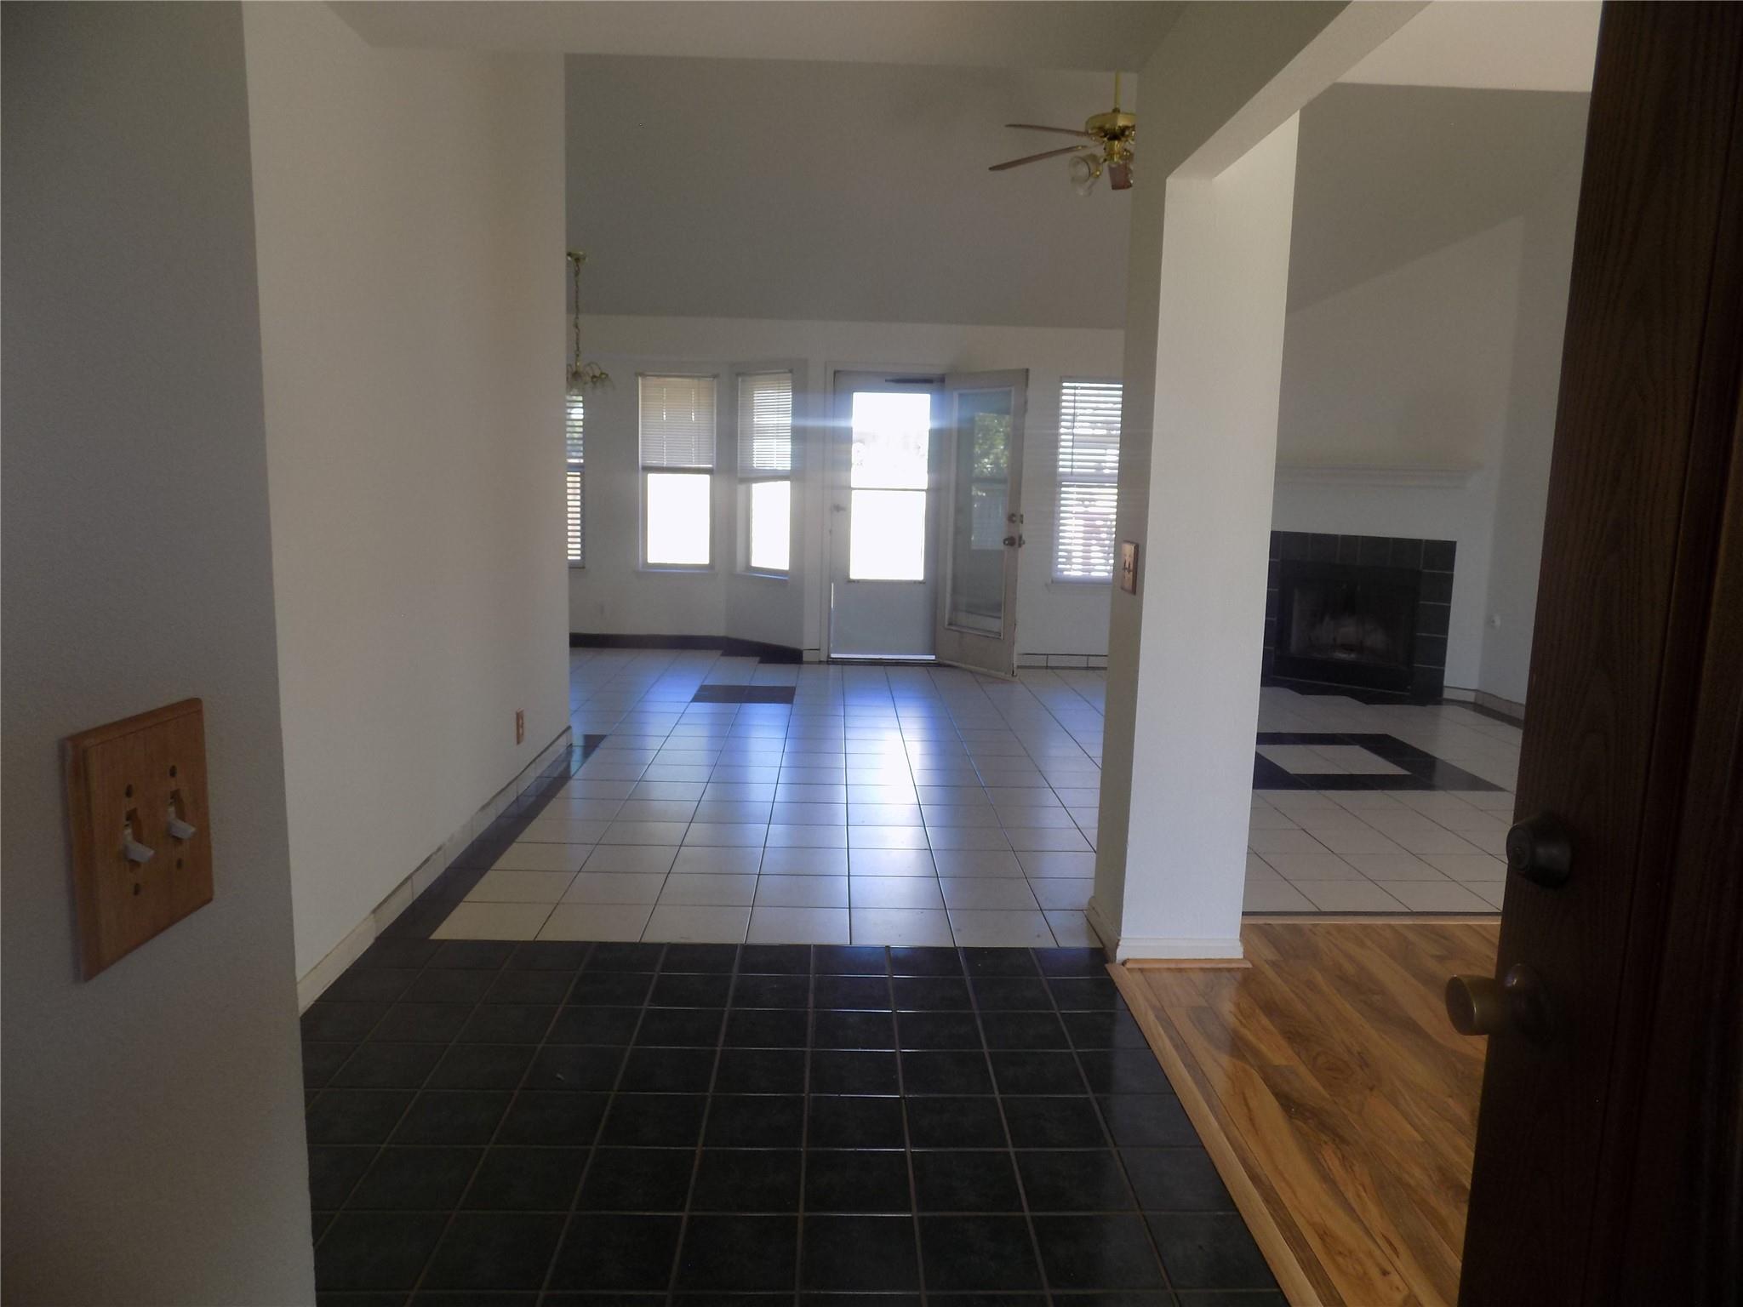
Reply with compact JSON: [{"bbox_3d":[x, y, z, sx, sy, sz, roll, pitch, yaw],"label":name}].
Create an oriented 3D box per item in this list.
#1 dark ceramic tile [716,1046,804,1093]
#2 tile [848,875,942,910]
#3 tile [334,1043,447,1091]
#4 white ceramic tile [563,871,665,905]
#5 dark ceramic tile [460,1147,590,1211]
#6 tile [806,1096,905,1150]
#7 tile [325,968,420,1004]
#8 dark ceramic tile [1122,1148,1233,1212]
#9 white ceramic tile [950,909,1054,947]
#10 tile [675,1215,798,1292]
[{"bbox_3d":[-0.247,0.952,2.625,0.200,0.010,0.200,1,8,-2],"label":"dark ceramic tile"},{"bbox_3d":[0.080,0.788,3.800,0.299,0.010,0.299,1,8,-2],"label":"tile"},{"bbox_3d":[-1.072,0.925,2.582,0.197,0.010,0.197,1,8,-2],"label":"tile"},{"bbox_3d":[-0.825,0.763,3.746,0.298,0.010,0.298,1,8,-2],"label":"white ceramic tile"},{"bbox_3d":[-0.646,0.994,2.183,0.197,0.010,0.197,1,8,-2],"label":"dark ceramic tile"},{"bbox_3d":[-0.033,0.977,2.409,0.197,0.010,0.197,1,8,-2],"label":"tile"},{"bbox_3d":[-1.301,0.867,3.005,0.199,0.010,0.199,1,8,-2],"label":"tile"},{"bbox_3d":[0.588,1.028,2.251,0.180,0.010,0.200,1,8,-2],"label":"dark ceramic tile"},{"bbox_3d":[0.388,0.831,3.485,0.297,0.010,0.297,1,8,-2],"label":"white ceramic tile"},{"bbox_3d":[-0.228,1.034,1.995,0.200,0.010,0.200,1,8,-2],"label":"tile"}]

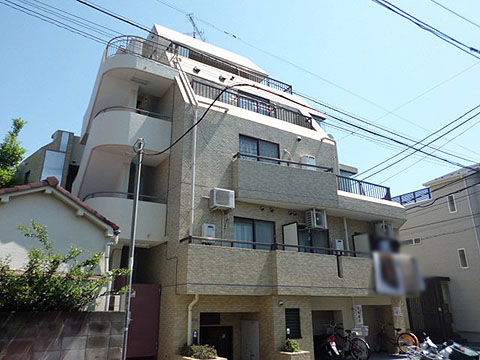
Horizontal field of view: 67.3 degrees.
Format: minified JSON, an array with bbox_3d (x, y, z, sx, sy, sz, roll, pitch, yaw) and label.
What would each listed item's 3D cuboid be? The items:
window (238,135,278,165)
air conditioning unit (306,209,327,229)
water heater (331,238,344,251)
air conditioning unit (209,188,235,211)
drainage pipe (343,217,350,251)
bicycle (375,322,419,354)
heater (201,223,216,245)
[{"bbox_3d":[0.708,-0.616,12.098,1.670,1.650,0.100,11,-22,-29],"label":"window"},{"bbox_3d":[2.582,1.325,12.036,0.670,0.550,0.280,11,-22,-29],"label":"air conditioning unit"},{"bbox_3d":[3.478,2.362,12.650,0.370,0.520,0.220,11,-22,-29],"label":"water heater"},{"bbox_3d":[-0.489,0.583,10.589,0.690,0.540,0.280,11,-22,-29],"label":"air conditioning unit"},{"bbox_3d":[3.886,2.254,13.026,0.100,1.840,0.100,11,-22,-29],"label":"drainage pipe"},{"bbox_3d":[5.621,5.820,13.283,0.570,1.030,1.720,17,-26,-40],"label":"bicycle"},{"bbox_3d":[-0.865,1.549,10.162,0.360,0.550,0.220,11,-22,-29],"label":"heater"}]

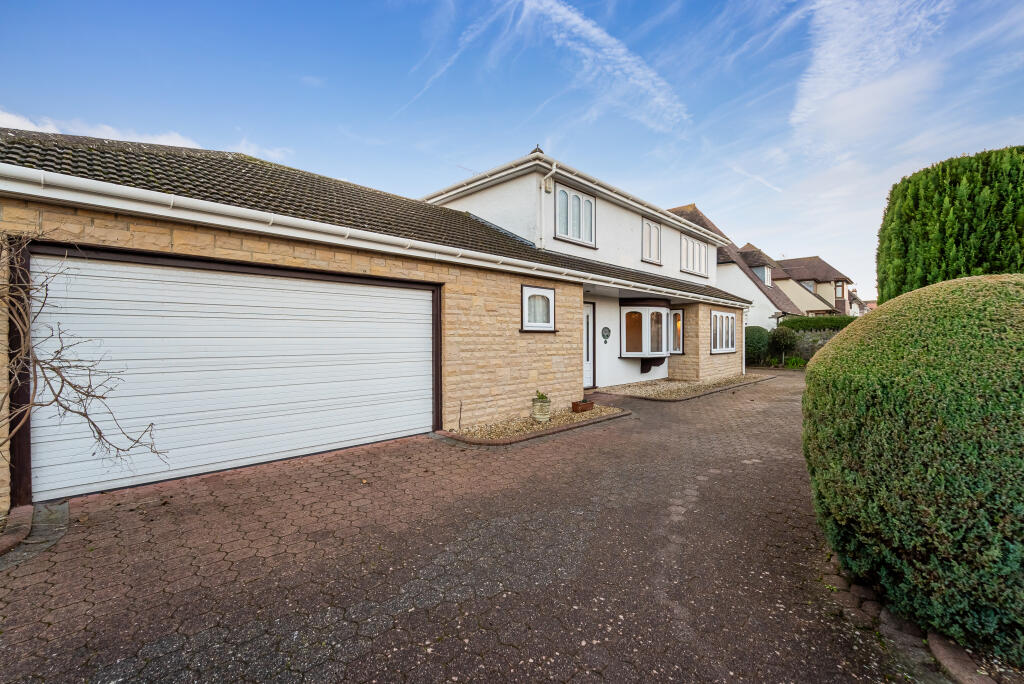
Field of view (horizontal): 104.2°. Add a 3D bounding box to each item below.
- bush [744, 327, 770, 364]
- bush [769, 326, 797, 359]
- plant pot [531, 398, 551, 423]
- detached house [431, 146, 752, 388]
[{"bbox_3d":[12.188,0.187,19.900,1.280,1.900,1.280,0,0,0],"label":"bush"},{"bbox_3d":[13.662,0.101,20.100,1.180,1.740,1.180,0,0,0],"label":"bush"},{"bbox_3d":[0.501,1.179,6.880,0.320,0.370,0.320,0,0,0],"label":"plant pot"},{"bbox_3d":[2.524,-2.647,14.569,11.200,7.900,8.250,0,1,-42],"label":"detached house"}]

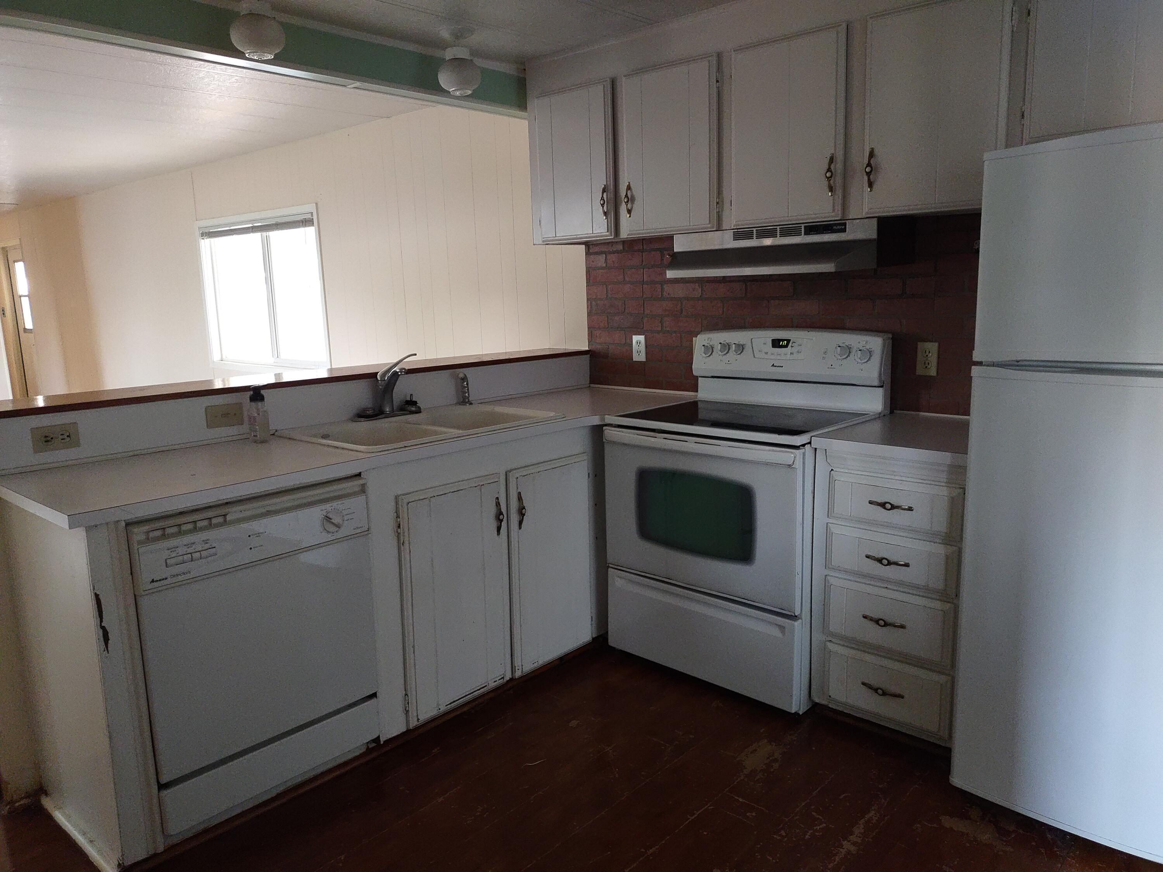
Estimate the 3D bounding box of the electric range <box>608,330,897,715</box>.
[{"bbox_3d":[0.578,0.232,2.958,0.762,1.173,0.670,8,14,42],"label":"electric range"}]

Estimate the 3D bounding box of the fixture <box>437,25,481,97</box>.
[{"bbox_3d":[-0.438,-1.338,3.008,0.153,0.228,0.153,-1,10,0],"label":"fixture"}]

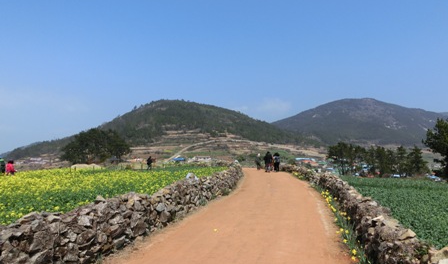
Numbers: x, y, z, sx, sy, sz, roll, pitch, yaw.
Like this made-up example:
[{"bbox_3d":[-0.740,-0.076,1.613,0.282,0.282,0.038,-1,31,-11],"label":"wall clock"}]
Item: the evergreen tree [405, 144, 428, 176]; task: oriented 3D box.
[{"bbox_3d":[35.889,5.286,60.000,3.800,5.900,3.800,0,-3,0],"label":"evergreen tree"}]

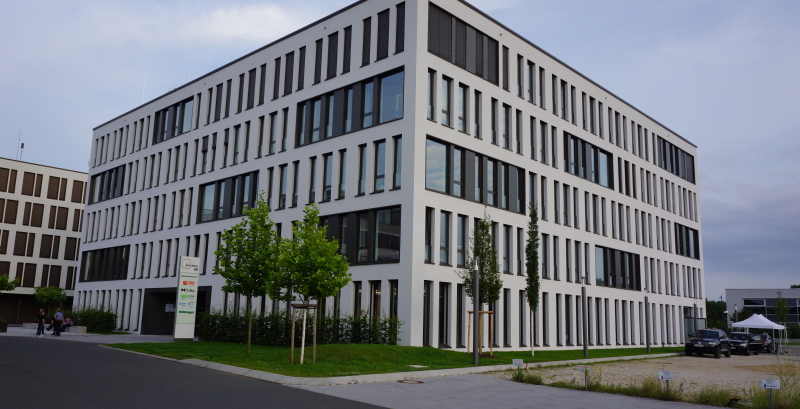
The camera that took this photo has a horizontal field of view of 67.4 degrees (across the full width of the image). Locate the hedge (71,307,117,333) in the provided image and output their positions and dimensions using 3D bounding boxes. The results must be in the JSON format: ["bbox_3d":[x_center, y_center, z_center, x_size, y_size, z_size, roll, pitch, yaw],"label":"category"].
[{"bbox_3d":[-24.700,9.308,48.200,7.200,1.850,1.100,-9,-15,42],"label":"hedge"}]

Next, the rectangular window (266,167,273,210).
[{"bbox_3d":[-7.952,-0.861,36.931,0.618,2.690,0.200,-8,-14,42],"label":"rectangular window"}]

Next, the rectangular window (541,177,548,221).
[{"bbox_3d":[8.913,-0.411,37.301,0.200,2.750,0.669,-9,-15,44],"label":"rectangular window"}]

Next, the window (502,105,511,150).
[{"bbox_3d":[6.217,-4.521,35.181,0.200,2.781,0.892,-9,-15,44],"label":"window"}]

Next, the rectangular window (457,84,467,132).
[{"bbox_3d":[3.407,-5.117,32.402,0.200,2.595,0.931,-9,-15,44],"label":"rectangular window"}]

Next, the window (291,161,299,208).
[{"bbox_3d":[-6.106,-1.185,35.189,0.641,2.779,0.200,-8,-15,42],"label":"window"}]

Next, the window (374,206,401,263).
[{"bbox_3d":[-0.555,1.525,29.566,1.790,2.800,0.200,-8,-15,42],"label":"window"}]

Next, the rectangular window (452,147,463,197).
[{"bbox_3d":[2.952,-1.701,31.398,0.200,2.720,0.900,-9,-15,44],"label":"rectangular window"}]

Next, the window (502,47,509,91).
[{"bbox_3d":[6.242,-8.099,35.890,0.200,2.760,0.690,-9,-15,44],"label":"window"}]

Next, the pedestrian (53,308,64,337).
[{"bbox_3d":[-22.232,7.697,39.105,0.550,1.773,0.360,7,-12,-24],"label":"pedestrian"}]

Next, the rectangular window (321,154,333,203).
[{"bbox_3d":[-4.025,-1.454,33.399,0.900,2.706,0.200,-8,-14,42],"label":"rectangular window"}]

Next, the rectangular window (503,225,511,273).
[{"bbox_3d":[6.004,2.523,33.777,0.200,2.753,0.892,-9,-15,44],"label":"rectangular window"}]

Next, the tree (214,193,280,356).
[{"bbox_3d":[-6.284,2.838,25.264,2.900,6.843,2.900,4,-11,-13],"label":"tree"}]

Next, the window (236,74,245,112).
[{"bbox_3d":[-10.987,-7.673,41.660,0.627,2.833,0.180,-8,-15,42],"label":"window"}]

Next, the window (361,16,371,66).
[{"bbox_3d":[-1.779,-8.875,32.837,0.665,2.770,0.200,-9,-15,42],"label":"window"}]

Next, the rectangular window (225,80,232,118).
[{"bbox_3d":[-11.952,-7.367,42.123,0.670,2.770,0.200,-8,-15,42],"label":"rectangular window"}]

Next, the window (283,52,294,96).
[{"bbox_3d":[-6.871,-8.113,37.398,0.913,2.770,0.200,-9,-15,42],"label":"window"}]

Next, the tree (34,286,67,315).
[{"bbox_3d":[-29.942,8.956,51.675,2.800,3.669,2.800,8,-13,-29],"label":"tree"}]

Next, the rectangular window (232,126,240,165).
[{"bbox_3d":[-10.951,-3.957,40.268,0.891,2.770,0.200,-9,-15,42],"label":"rectangular window"}]

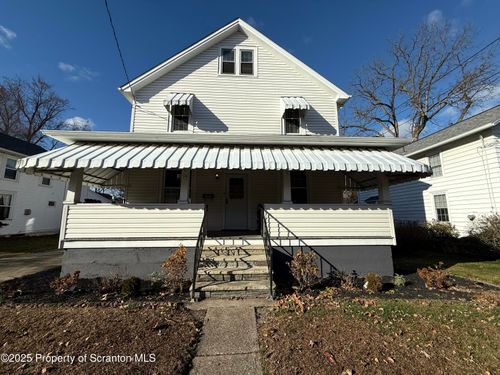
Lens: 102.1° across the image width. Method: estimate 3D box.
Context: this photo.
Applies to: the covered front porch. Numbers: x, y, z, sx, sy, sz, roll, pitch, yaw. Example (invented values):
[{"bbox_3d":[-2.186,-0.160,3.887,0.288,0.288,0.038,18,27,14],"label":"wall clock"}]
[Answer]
[{"bbox_3d":[-0.391,0.440,5.760,9.330,3.680,3.650,0,-8,-3],"label":"covered front porch"}]

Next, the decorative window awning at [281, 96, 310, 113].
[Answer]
[{"bbox_3d":[1.772,-3.349,7.989,0.940,0.870,0.620,0,-8,-3],"label":"decorative window awning"}]

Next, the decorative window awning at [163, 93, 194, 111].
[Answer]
[{"bbox_3d":[-2.702,-3.383,7.761,0.940,0.870,0.620,0,-8,-3],"label":"decorative window awning"}]

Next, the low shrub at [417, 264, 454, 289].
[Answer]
[{"bbox_3d":[3.989,1.898,4.380,0.640,0.410,0.560,0,-8,-3],"label":"low shrub"}]

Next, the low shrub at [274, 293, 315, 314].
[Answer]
[{"bbox_3d":[0.706,1.815,3.270,0.590,0.250,0.480,0,-8,-3],"label":"low shrub"}]

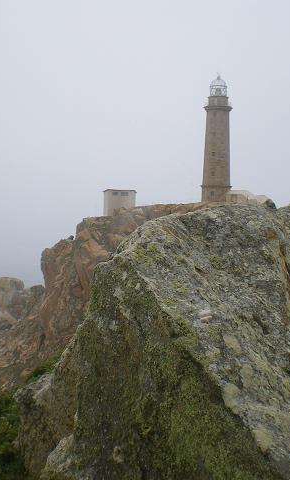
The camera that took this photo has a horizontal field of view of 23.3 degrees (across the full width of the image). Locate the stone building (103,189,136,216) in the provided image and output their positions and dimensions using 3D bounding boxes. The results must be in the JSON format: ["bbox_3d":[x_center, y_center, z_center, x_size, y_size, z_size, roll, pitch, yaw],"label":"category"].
[{"bbox_3d":[-5.190,-7.530,143.000,6.400,5.700,5.800,1,-1,-2],"label":"stone building"}]

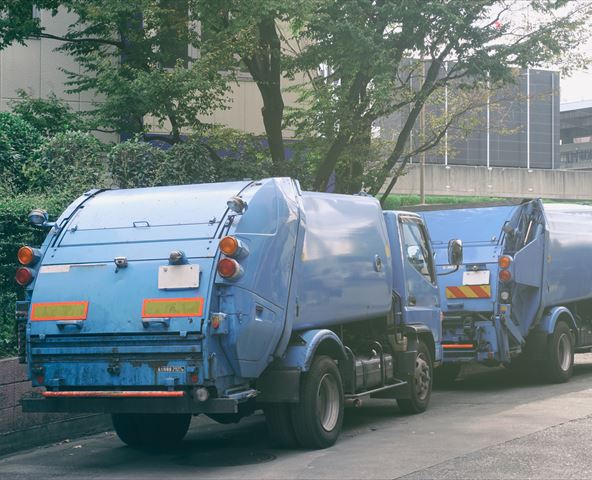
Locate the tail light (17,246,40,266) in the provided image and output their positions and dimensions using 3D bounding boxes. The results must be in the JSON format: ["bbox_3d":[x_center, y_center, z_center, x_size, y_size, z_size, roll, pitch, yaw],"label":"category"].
[{"bbox_3d":[-2.061,0.132,10.885,0.145,0.145,0.140,-3,-7,23],"label":"tail light"}]

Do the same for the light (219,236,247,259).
[{"bbox_3d":[-0.456,0.053,10.207,0.145,0.145,0.150,-3,-7,23],"label":"light"}]

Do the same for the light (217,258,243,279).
[{"bbox_3d":[-0.467,0.212,10.164,0.145,0.145,0.140,-3,-7,23],"label":"light"}]

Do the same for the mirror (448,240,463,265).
[{"bbox_3d":[1.647,0.129,14.400,0.155,0.265,0.075,-3,-1,35],"label":"mirror"}]

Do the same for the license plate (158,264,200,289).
[{"bbox_3d":[-0.849,0.268,10.168,0.330,0.165,0.015,-3,-9,23],"label":"license plate"}]

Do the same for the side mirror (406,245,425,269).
[{"bbox_3d":[1.229,0.170,14.400,0.170,0.245,0.080,-3,-1,35],"label":"side mirror"}]

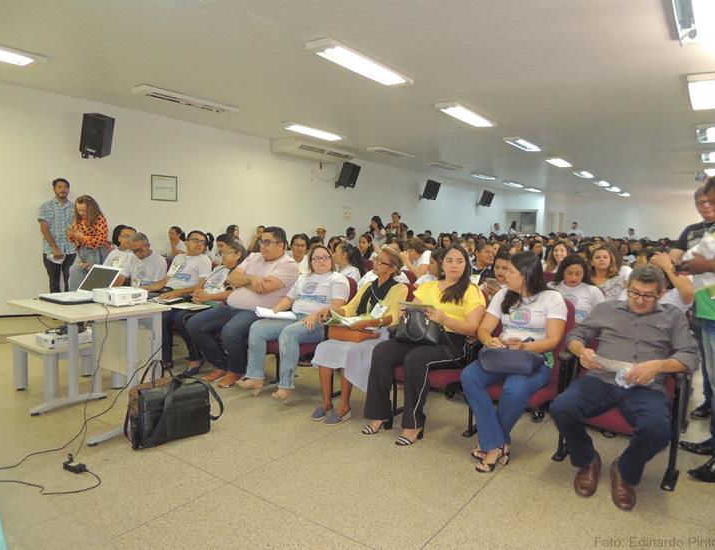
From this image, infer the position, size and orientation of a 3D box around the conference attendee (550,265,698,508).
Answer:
[{"bbox_3d":[1.471,0.525,2.813,0.670,1.180,0.790,6,7,39],"label":"conference attendee"}]

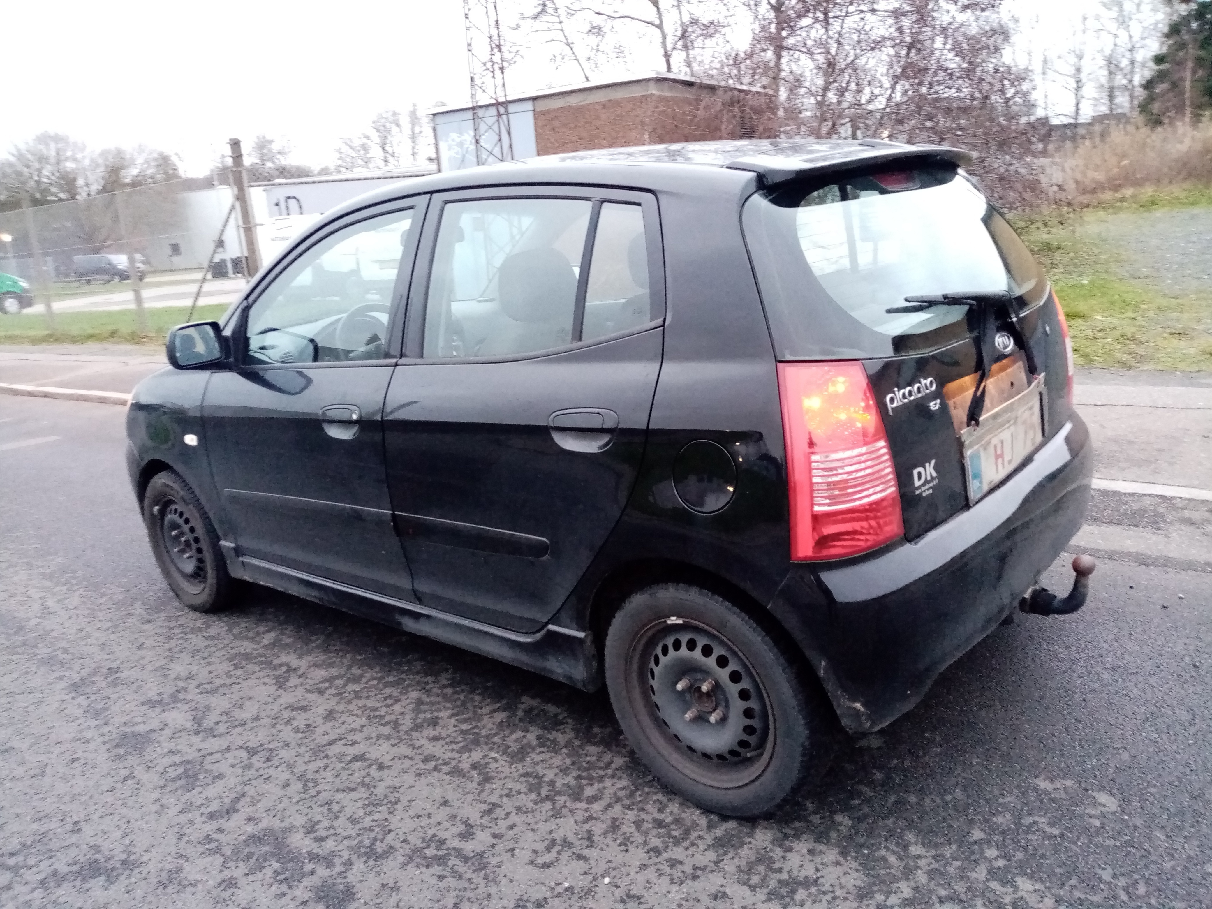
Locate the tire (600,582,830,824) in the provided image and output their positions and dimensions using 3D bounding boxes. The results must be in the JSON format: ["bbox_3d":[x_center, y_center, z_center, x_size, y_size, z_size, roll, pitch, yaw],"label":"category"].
[{"bbox_3d":[0.241,0.515,2.019,0.550,0.545,0.165,6,17,40],"label":"tire"}]

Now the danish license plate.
[{"bbox_3d":[0.944,-0.042,2.122,0.025,0.160,0.545,-4,11,42],"label":"danish license plate"}]

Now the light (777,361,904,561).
[{"bbox_3d":[0.438,0.011,1.713,0.200,0.380,0.165,6,18,40],"label":"light"}]

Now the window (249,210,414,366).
[{"bbox_3d":[-0.842,-0.470,2.655,0.840,0.425,0.045,6,3,40],"label":"window"}]

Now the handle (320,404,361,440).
[{"bbox_3d":[-0.760,-0.098,2.605,0.190,0.100,0.050,6,17,40],"label":"handle"}]

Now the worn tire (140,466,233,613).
[{"bbox_3d":[-1.568,0.331,3.537,0.550,0.550,0.165,6,18,40],"label":"worn tire"}]

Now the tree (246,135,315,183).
[{"bbox_3d":[-28.306,-21.440,81.498,6.500,13.500,6.500,-9,13,-17],"label":"tree"}]

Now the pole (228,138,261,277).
[{"bbox_3d":[-5.074,-3.049,13.023,0.180,2.800,0.180,6,17,40],"label":"pole"}]

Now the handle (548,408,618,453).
[{"bbox_3d":[-0.043,-0.056,1.997,0.190,0.100,0.050,6,17,40],"label":"handle"}]

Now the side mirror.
[{"bbox_3d":[-1.260,-0.333,2.790,0.110,0.132,0.178,4,16,34],"label":"side mirror"}]

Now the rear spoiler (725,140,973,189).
[{"bbox_3d":[0.648,-0.712,2.206,0.200,0.095,1.090,6,18,40],"label":"rear spoiler"}]

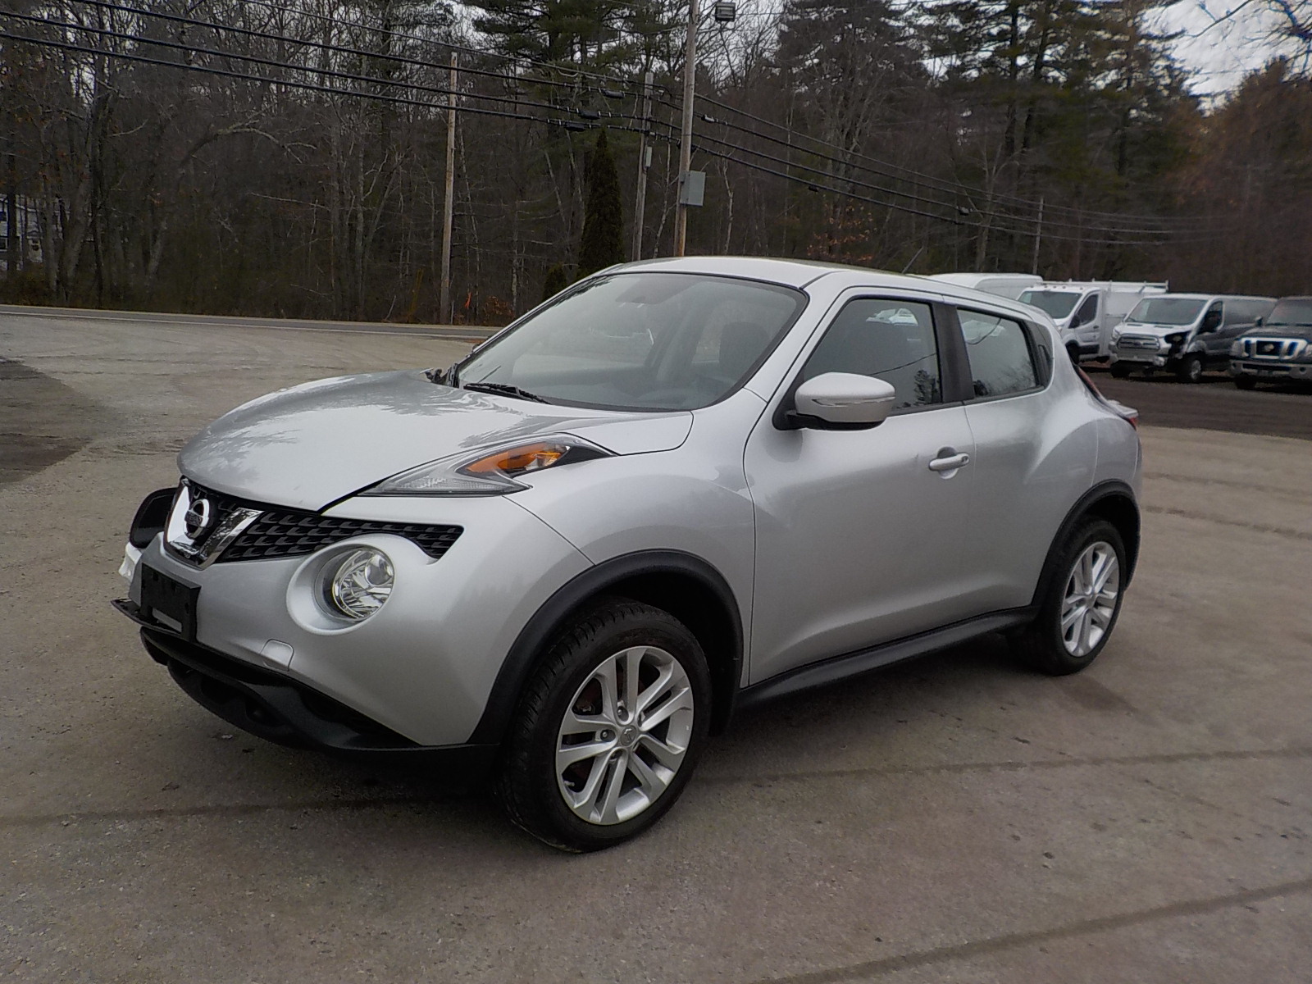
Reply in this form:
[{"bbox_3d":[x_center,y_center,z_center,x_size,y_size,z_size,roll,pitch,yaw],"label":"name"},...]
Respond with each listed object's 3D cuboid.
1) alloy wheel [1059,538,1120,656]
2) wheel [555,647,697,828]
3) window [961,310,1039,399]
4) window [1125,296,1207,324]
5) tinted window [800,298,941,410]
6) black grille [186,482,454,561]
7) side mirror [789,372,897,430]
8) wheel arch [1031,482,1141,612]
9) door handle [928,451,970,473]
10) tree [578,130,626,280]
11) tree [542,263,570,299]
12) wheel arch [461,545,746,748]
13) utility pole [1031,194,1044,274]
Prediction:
[{"bbox_3d":[1.728,0.428,4.702,0.465,0.465,0.170,-6,14,-43],"label":"alloy wheel"},{"bbox_3d":[-0.122,0.618,2.986,0.465,0.465,0.170,-6,14,-43],"label":"wheel"},{"bbox_3d":[1.265,-0.516,4.212,0.050,0.340,0.470,-16,-6,42],"label":"window"},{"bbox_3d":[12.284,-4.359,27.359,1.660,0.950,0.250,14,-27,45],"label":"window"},{"bbox_3d":[0.685,-0.437,3.652,0.850,0.390,0.060,-6,-7,-43],"label":"tinted window"},{"bbox_3d":[-1.062,0.069,3.030,0.400,0.220,1.300,-6,14,-43],"label":"black grille"},{"bbox_3d":[0.524,-0.254,3.186,0.190,0.165,0.250,-6,14,-43],"label":"side mirror"},{"bbox_3d":[1.725,0.188,4.560,0.950,0.500,0.140,-6,14,-43],"label":"wheel arch"},{"bbox_3d":[0.963,-0.099,3.728,0.215,0.050,0.055,-10,16,-42],"label":"door handle"},{"bbox_3d":[-1.887,-9.447,41.007,1.950,7.070,1.950,3,10,0],"label":"tree"},{"bbox_3d":[-3.387,-6.878,39.447,1.100,2.090,1.100,4,10,0],"label":"tree"},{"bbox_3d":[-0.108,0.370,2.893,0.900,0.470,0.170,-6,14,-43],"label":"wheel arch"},{"bbox_3d":[21.443,-12.682,64.533,0.280,7.900,0.280,4,10,0],"label":"utility pole"}]

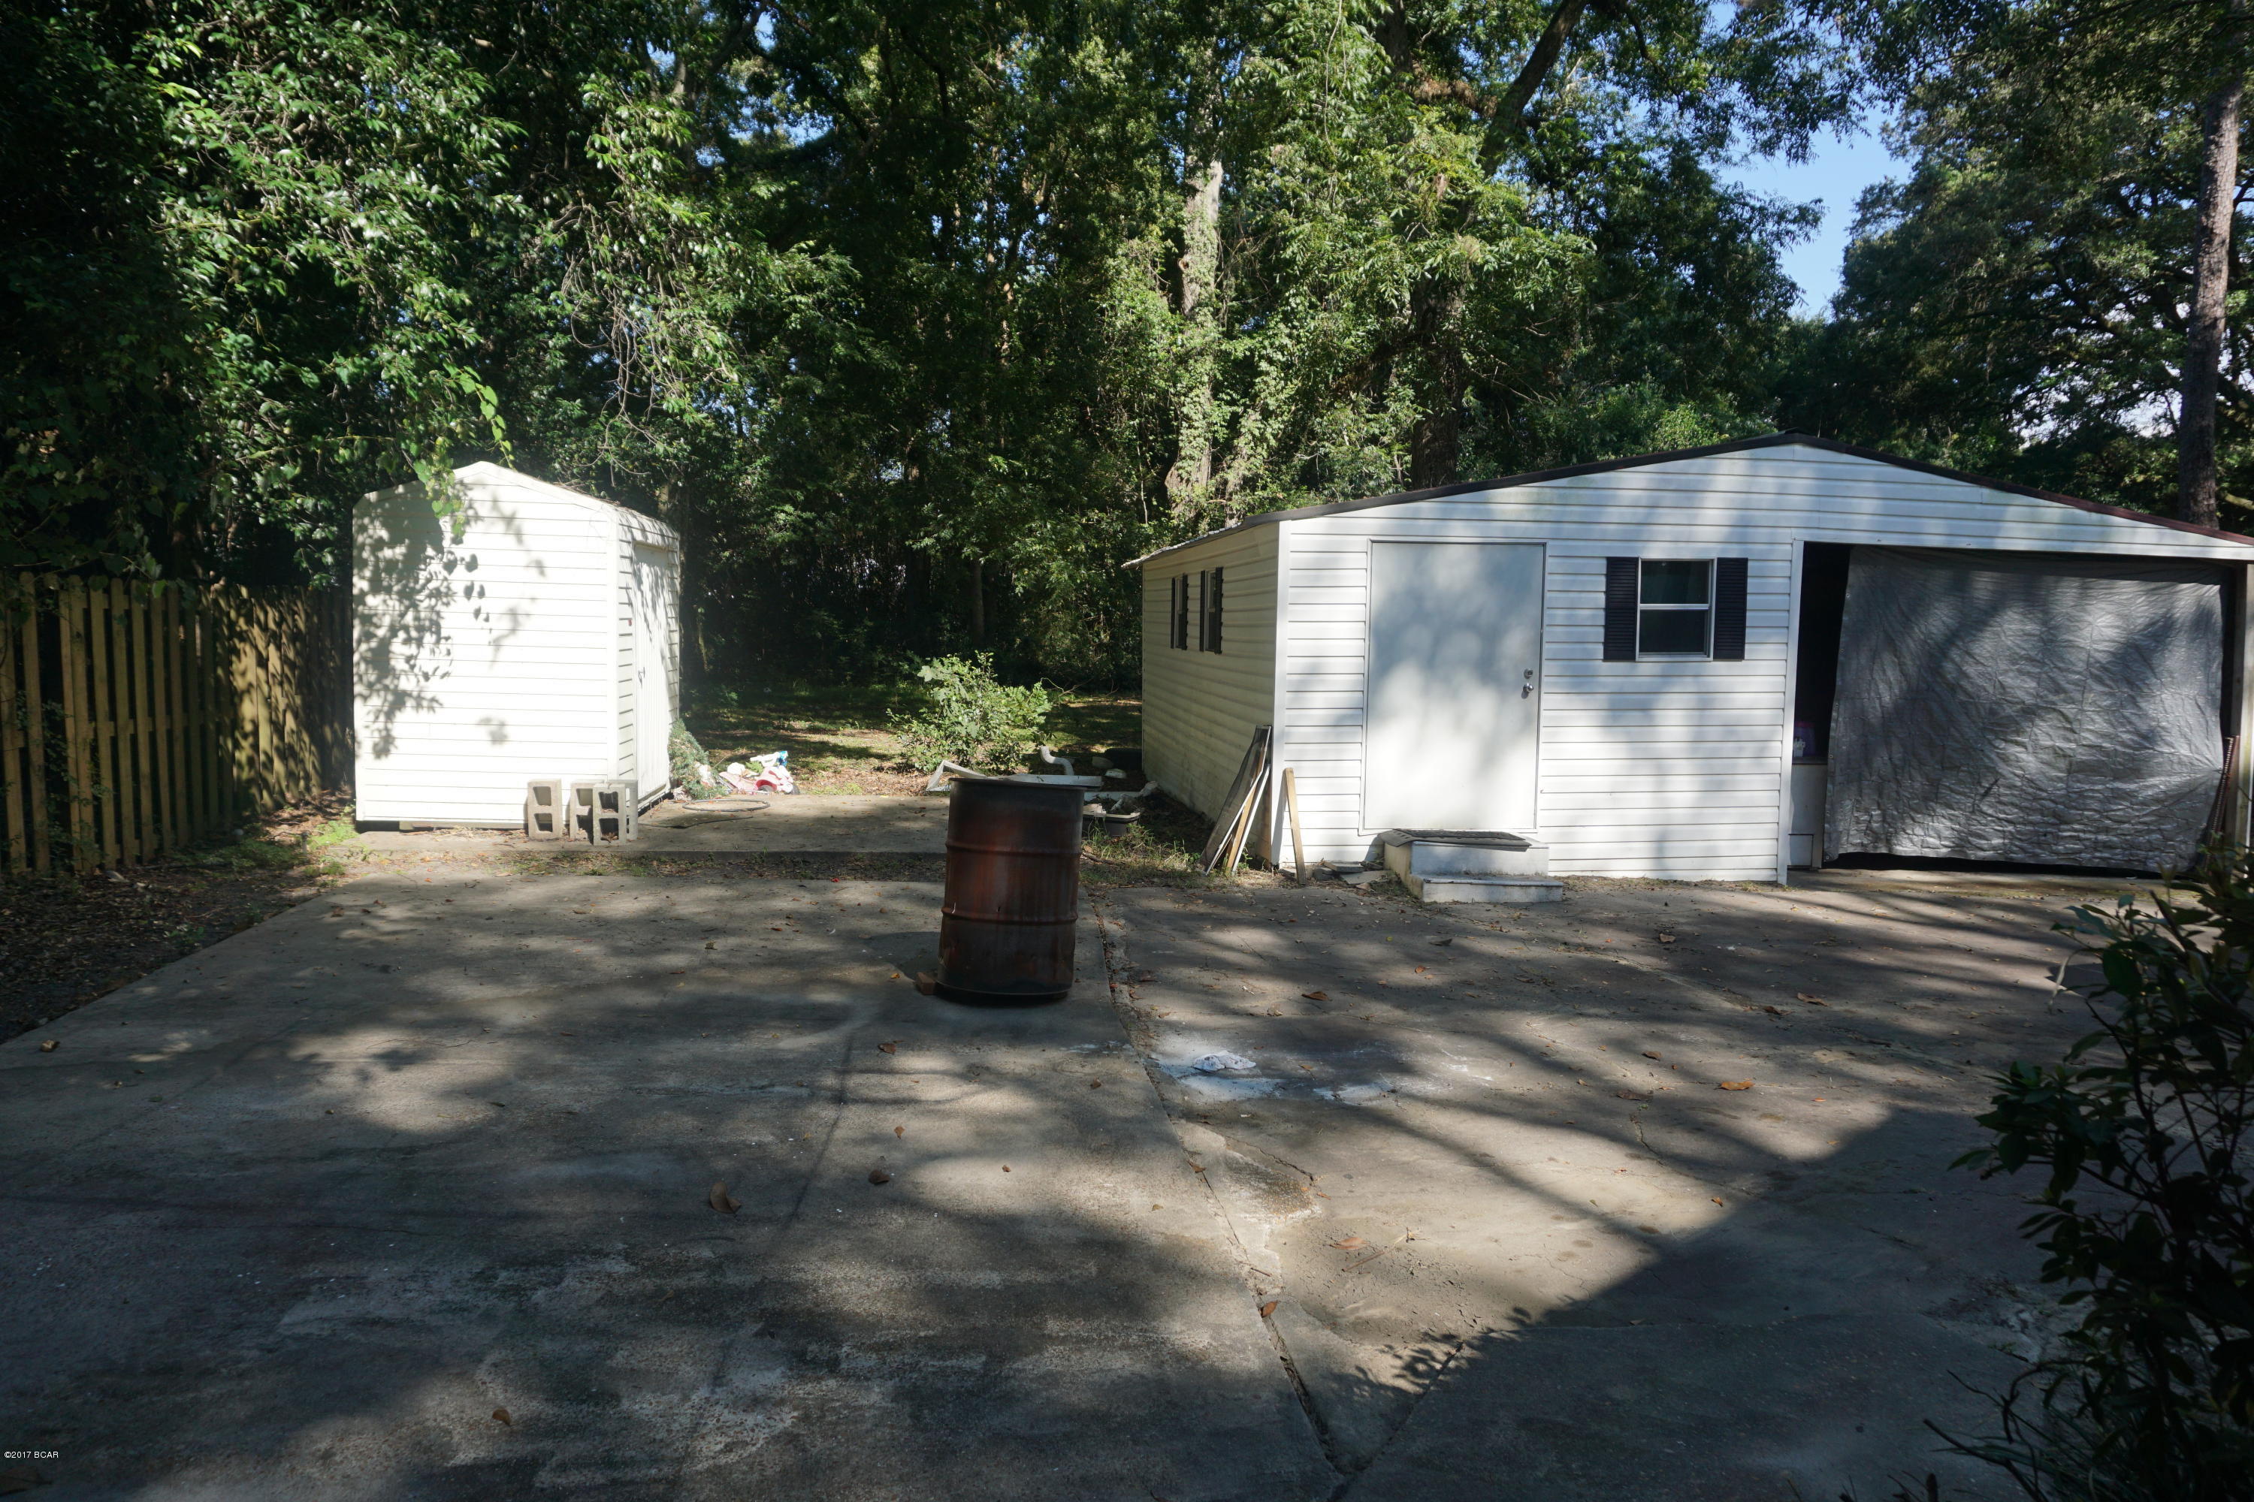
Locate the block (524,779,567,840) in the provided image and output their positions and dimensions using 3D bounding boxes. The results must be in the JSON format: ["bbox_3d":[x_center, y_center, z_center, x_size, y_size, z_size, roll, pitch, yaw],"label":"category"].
[{"bbox_3d":[-4.171,0.423,10.792,0.194,0.397,0.194,0,5,-7],"label":"block"}]

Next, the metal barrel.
[{"bbox_3d":[-0.509,0.587,6.610,0.595,0.880,0.595,4,-1,0],"label":"metal barrel"}]

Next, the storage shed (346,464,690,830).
[{"bbox_3d":[-4.748,-0.858,12.043,1.830,2.600,2.500,0,5,-5],"label":"storage shed"}]

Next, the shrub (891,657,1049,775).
[{"bbox_3d":[-1.723,-0.414,16.800,1.780,1.240,1.600,1,5,0],"label":"shrub"}]

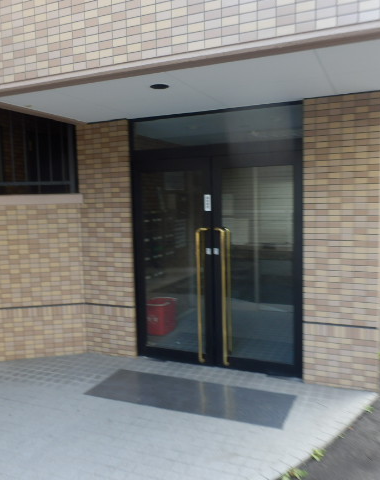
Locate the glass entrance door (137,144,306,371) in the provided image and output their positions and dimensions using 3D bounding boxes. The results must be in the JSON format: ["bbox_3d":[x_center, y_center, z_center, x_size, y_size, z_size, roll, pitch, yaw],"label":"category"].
[{"bbox_3d":[0.223,0.199,4.165,1.674,2.000,0.120,1,5,24],"label":"glass entrance door"}]

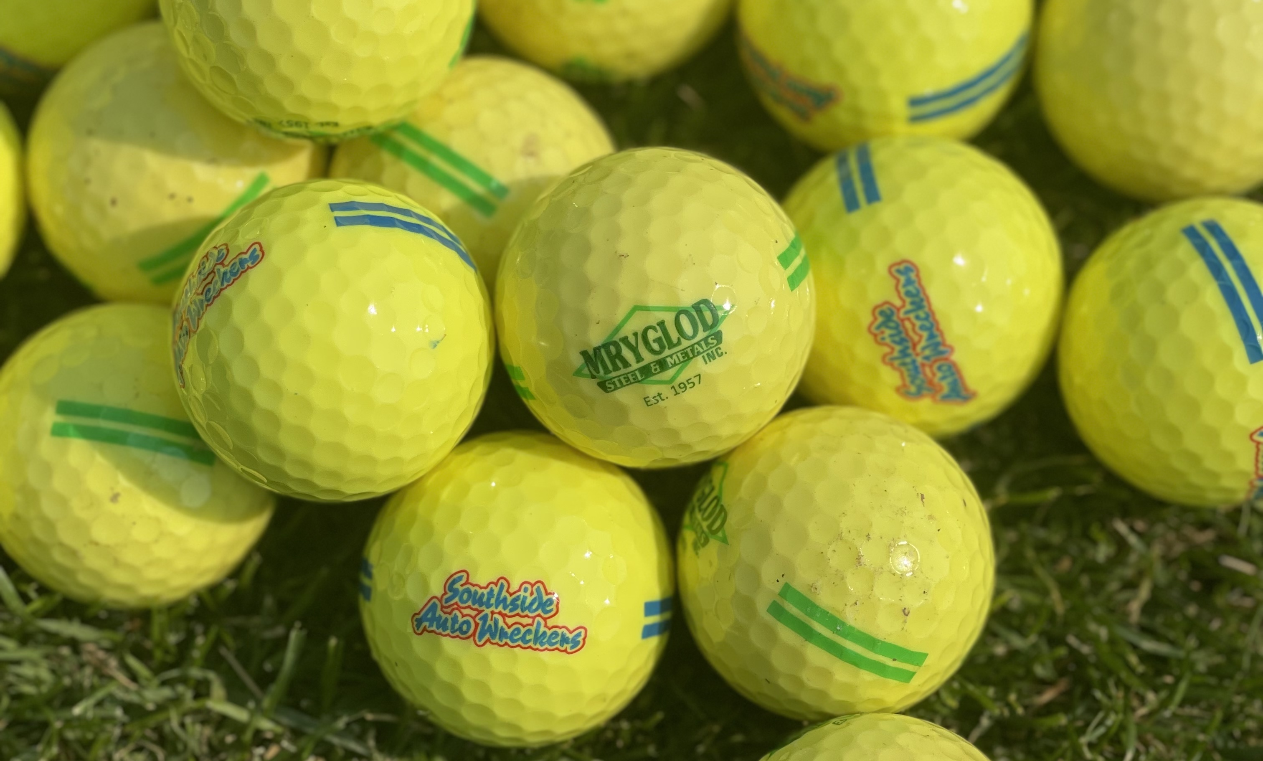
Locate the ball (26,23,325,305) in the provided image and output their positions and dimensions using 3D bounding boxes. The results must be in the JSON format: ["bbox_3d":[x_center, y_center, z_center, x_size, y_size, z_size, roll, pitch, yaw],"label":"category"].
[{"bbox_3d":[-0.065,-0.030,0.446,0.043,0.043,0.043,0,70,3],"label":"ball"}]

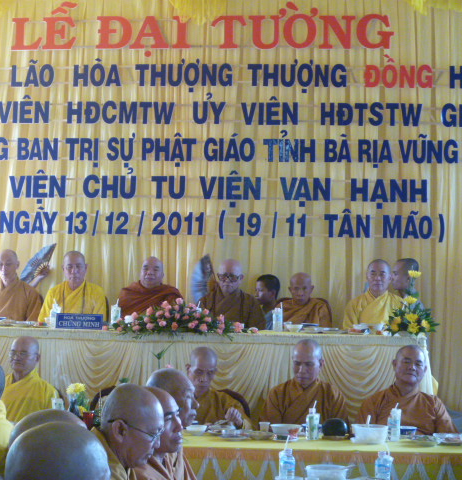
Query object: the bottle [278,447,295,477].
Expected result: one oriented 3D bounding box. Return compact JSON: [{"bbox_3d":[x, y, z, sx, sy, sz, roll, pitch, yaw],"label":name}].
[{"bbox_3d":[0.226,0.931,4.594,0.063,0.190,0.063,1,-4,3],"label":"bottle"}]

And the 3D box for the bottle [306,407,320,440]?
[{"bbox_3d":[0.424,0.957,5.960,0.064,0.178,0.064,1,-3,6],"label":"bottle"}]

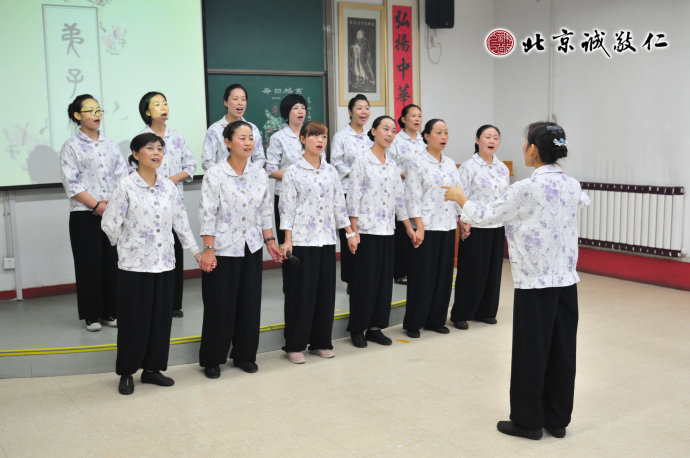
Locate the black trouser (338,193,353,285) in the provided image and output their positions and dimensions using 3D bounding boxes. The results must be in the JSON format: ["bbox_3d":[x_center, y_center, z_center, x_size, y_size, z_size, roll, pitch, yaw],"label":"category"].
[{"bbox_3d":[0.098,0.031,6.551,0.350,0.850,0.250,-5,8,-30],"label":"black trouser"}]

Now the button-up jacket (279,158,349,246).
[{"bbox_3d":[-0.216,-0.195,5.420,0.530,0.630,0.280,-6,8,-31],"label":"button-up jacket"}]

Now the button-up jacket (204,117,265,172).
[{"bbox_3d":[-0.876,-0.594,6.019,0.530,0.610,0.310,-6,8,-34],"label":"button-up jacket"}]

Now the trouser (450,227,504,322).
[{"bbox_3d":[1.059,0.338,6.097,0.400,0.800,0.300,-4,8,-22],"label":"trouser"}]

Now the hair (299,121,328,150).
[{"bbox_3d":[-0.221,-0.657,5.381,0.180,0.210,0.210,-6,8,-32],"label":"hair"}]

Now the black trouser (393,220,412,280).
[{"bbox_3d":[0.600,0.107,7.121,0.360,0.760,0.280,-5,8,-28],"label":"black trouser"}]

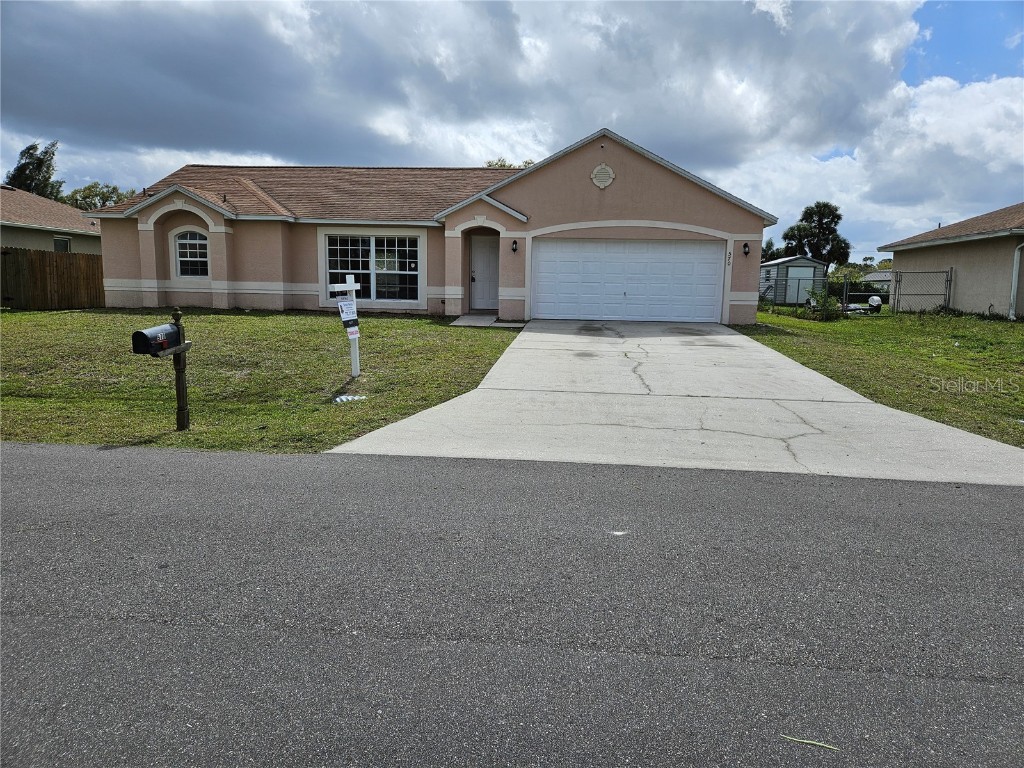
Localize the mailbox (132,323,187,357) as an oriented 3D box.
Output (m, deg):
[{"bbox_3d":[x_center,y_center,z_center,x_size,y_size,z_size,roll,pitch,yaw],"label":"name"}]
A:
[{"bbox_3d":[-3.602,-0.461,6.900,0.178,0.235,0.520,2,12,4],"label":"mailbox"}]

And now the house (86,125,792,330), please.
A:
[{"bbox_3d":[-2.123,-4.793,22.558,18.400,4.800,10.100,2,8,5],"label":"house"}]

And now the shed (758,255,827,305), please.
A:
[{"bbox_3d":[15.800,-5.830,38.600,2.650,2.680,3.400,2,8,4],"label":"shed"}]

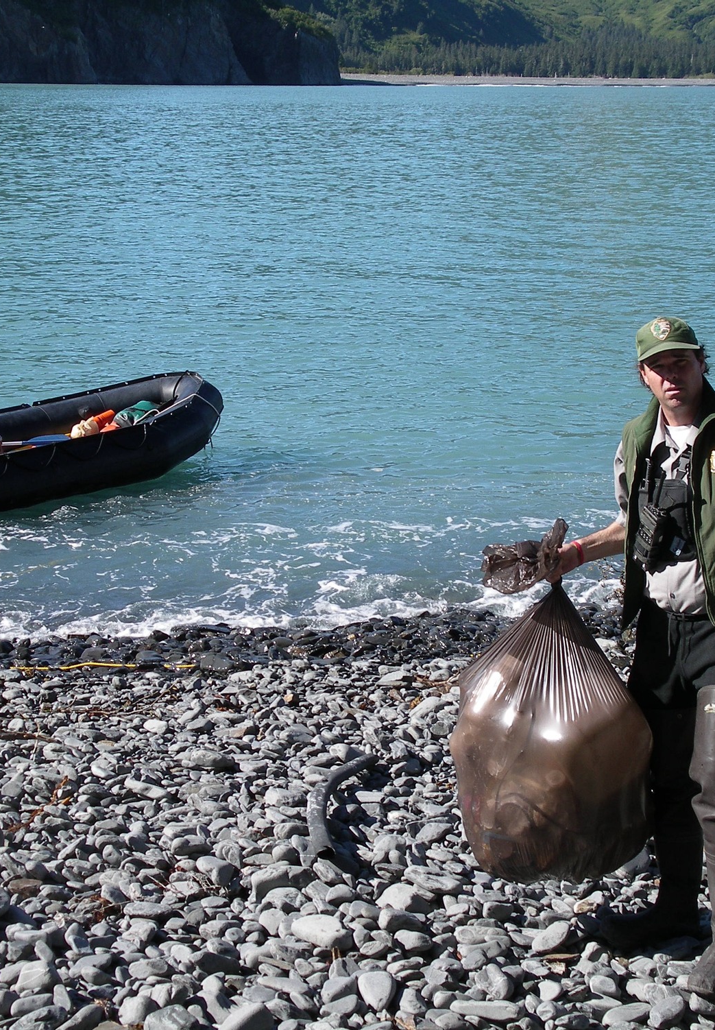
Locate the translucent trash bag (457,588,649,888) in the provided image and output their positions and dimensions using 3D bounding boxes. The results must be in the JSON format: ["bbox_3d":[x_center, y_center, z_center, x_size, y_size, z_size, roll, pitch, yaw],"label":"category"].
[{"bbox_3d":[0.521,0.581,5.523,0.500,0.830,0.470,0,12,0],"label":"translucent trash bag"}]

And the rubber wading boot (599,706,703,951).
[{"bbox_3d":[0.860,0.877,5.882,0.320,0.760,0.200,-1,12,-5],"label":"rubber wading boot"}]

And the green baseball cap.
[{"bbox_3d":[0.807,-0.451,5.343,0.175,0.135,0.270,-2,19,13],"label":"green baseball cap"}]

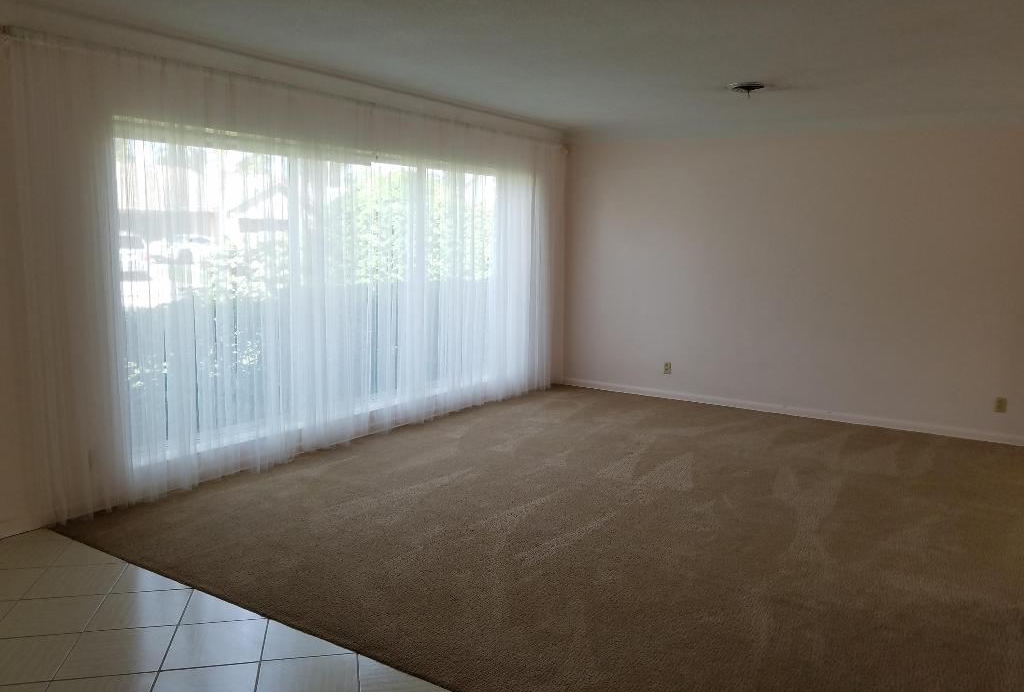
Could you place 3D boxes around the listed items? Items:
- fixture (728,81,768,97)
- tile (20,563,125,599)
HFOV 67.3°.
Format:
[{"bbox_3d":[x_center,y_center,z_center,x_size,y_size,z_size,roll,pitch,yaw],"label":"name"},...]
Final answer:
[{"bbox_3d":[1.561,-1.690,5.105,0.250,0.070,0.250,6,9,34],"label":"fixture"},{"bbox_3d":[-1.855,1.005,3.287,0.325,0.010,0.325,-1,8,-13],"label":"tile"}]

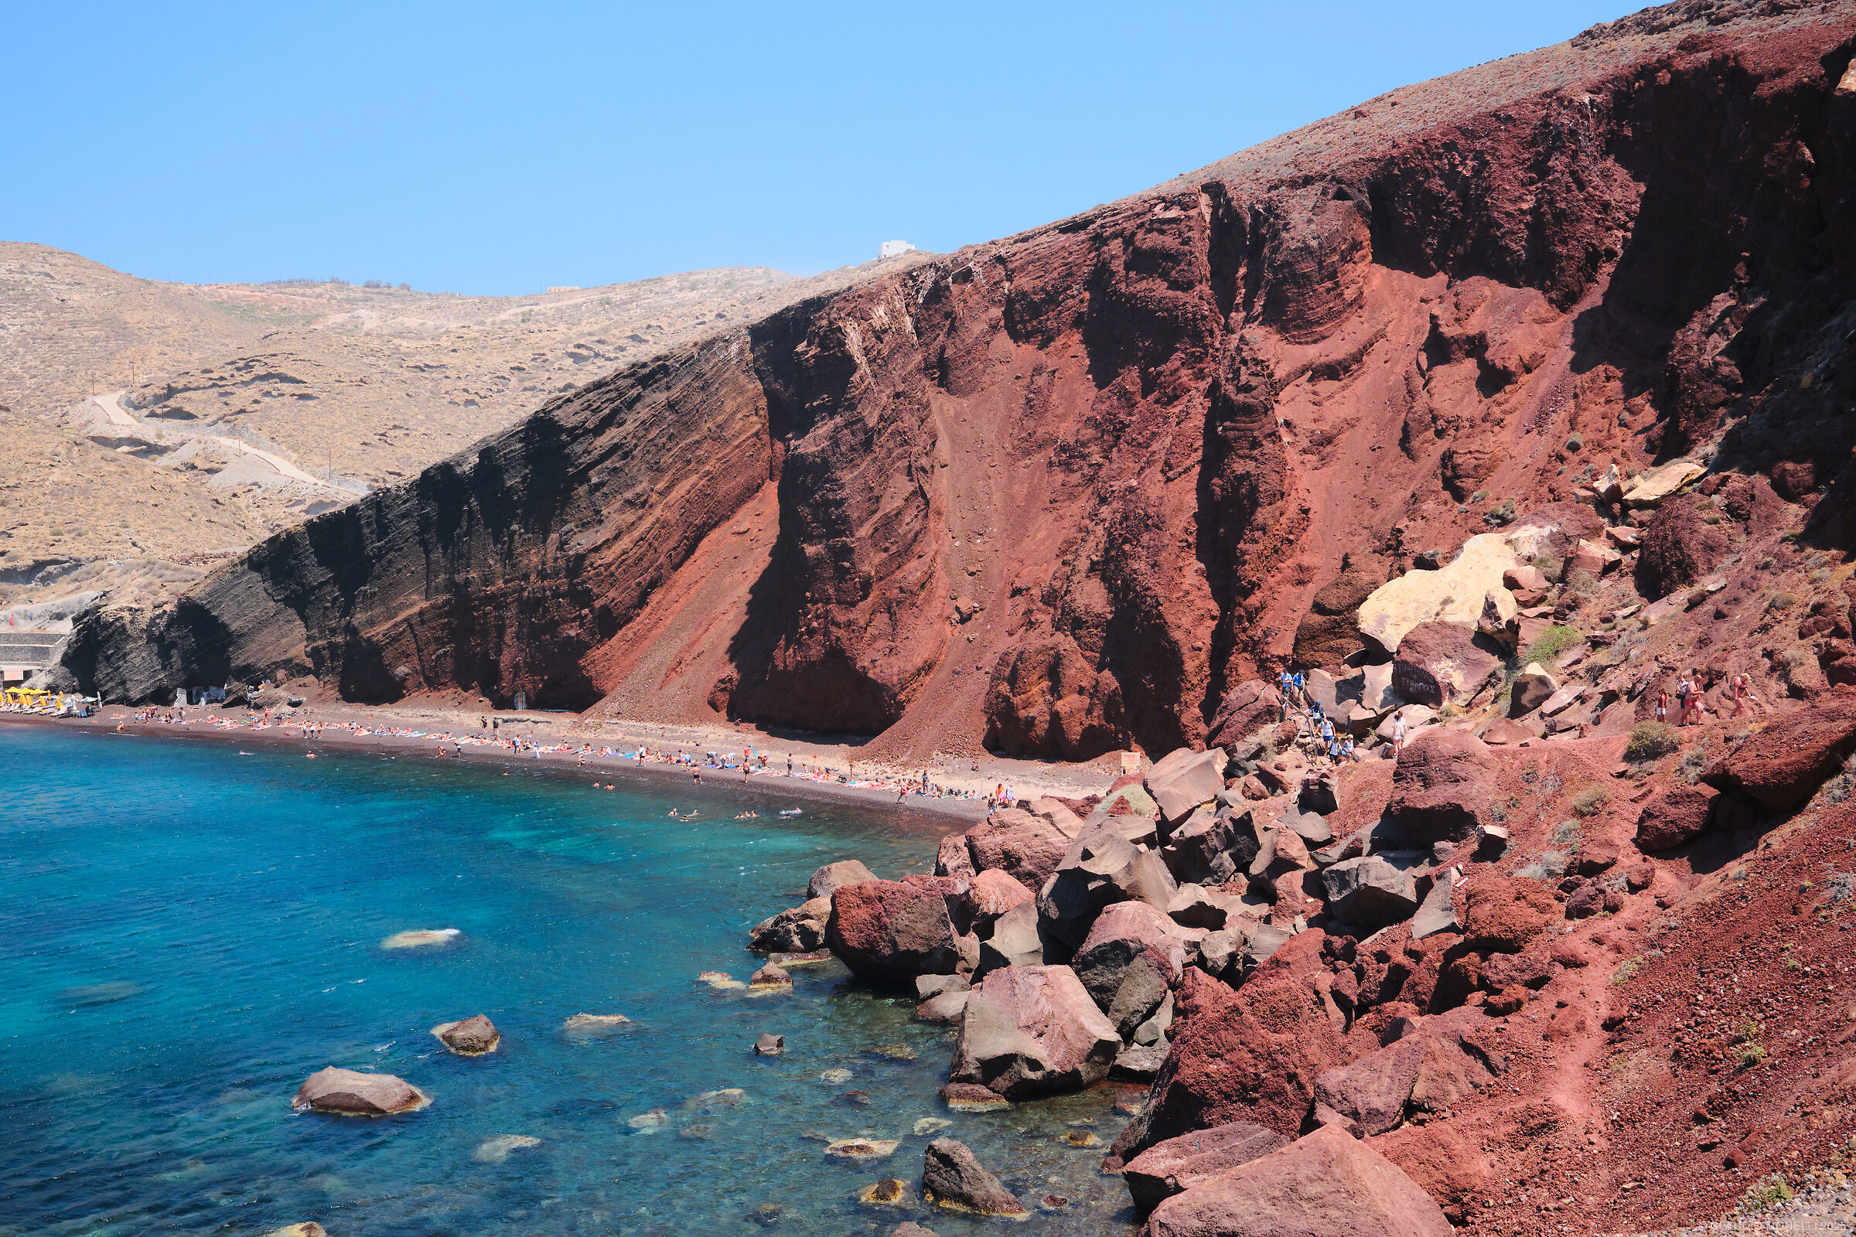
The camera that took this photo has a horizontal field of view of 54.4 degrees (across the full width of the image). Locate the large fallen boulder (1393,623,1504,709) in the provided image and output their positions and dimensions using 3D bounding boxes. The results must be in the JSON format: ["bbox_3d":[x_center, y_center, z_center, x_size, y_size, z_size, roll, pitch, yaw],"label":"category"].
[{"bbox_3d":[21.871,1.955,76.000,4.500,3.400,4.000,0,-1,16],"label":"large fallen boulder"}]

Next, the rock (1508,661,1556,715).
[{"bbox_3d":[22.654,2.659,67.500,1.800,1.900,1.800,0,-1,19],"label":"rock"}]

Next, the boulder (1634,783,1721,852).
[{"bbox_3d":[19.760,5.250,47.500,2.200,1.650,2.000,0,-1,23],"label":"boulder"}]

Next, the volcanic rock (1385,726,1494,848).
[{"bbox_3d":[16.762,5.526,59.000,3.620,3.690,3.500,0,0,16],"label":"volcanic rock"}]

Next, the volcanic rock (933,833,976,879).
[{"bbox_3d":[1.400,11.275,85.000,2.300,2.500,2.300,0,1,1],"label":"volcanic rock"}]

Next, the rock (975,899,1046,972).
[{"bbox_3d":[2.635,10.057,57.000,2.100,2.300,2.100,0,-1,3],"label":"rock"}]

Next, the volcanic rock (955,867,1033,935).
[{"bbox_3d":[2.596,11.244,71.000,3.200,2.700,2.800,0,1,2],"label":"volcanic rock"}]

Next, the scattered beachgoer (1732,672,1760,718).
[{"bbox_3d":[26.017,2.473,57.500,0.850,1.470,0.500,0,1,16],"label":"scattered beachgoer"}]

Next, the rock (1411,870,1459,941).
[{"bbox_3d":[13.904,7.820,49.500,1.330,1.870,1.400,0,0,16],"label":"rock"}]

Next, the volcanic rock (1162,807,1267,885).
[{"bbox_3d":[11.686,9.399,74.000,4.100,3.000,3.400,0,1,9],"label":"volcanic rock"}]

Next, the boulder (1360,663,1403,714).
[{"bbox_3d":[19.589,3.073,78.000,2.000,2.100,1.800,0,1,14],"label":"boulder"}]

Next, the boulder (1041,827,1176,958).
[{"bbox_3d":[6.155,9.344,61.500,4.500,4.000,4.200,0,-1,6],"label":"boulder"}]

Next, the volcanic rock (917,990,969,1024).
[{"bbox_3d":[0.525,12.215,56.800,1.700,1.100,1.400,0,0,1],"label":"volcanic rock"}]

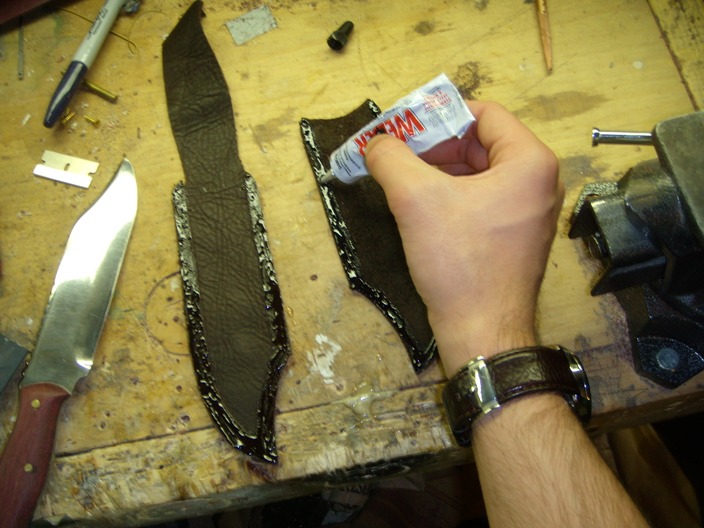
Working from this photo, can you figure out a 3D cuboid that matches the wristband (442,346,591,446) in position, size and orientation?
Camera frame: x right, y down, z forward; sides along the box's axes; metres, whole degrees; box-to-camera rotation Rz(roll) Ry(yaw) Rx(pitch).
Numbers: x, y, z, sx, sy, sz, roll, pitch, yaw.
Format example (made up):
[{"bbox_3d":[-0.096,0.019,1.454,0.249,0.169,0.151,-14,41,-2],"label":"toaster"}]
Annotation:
[{"bbox_3d":[0.084,0.069,0.402,0.072,0.062,0.043,-2,50,-8],"label":"wristband"}]

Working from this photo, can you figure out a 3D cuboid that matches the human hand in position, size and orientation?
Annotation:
[{"bbox_3d":[0.066,-0.017,0.452,0.110,0.083,0.172,0,59,-3],"label":"human hand"}]

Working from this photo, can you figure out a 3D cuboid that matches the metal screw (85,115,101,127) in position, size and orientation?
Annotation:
[{"bbox_3d":[-0.179,-0.099,0.532,0.012,0.004,0.004,28,68,13],"label":"metal screw"}]

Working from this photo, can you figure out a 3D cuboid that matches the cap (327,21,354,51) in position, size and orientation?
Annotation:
[{"bbox_3d":[-0.007,-0.169,0.567,0.012,0.012,0.023,27,63,8],"label":"cap"}]

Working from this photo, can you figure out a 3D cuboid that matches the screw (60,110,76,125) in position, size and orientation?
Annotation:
[{"bbox_3d":[-0.195,-0.100,0.531,0.004,0.004,0.013,36,66,12],"label":"screw"}]

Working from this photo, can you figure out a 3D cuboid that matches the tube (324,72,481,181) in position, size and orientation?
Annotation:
[{"bbox_3d":[0.025,-0.081,0.506,0.105,0.018,0.035,-31,84,10],"label":"tube"}]

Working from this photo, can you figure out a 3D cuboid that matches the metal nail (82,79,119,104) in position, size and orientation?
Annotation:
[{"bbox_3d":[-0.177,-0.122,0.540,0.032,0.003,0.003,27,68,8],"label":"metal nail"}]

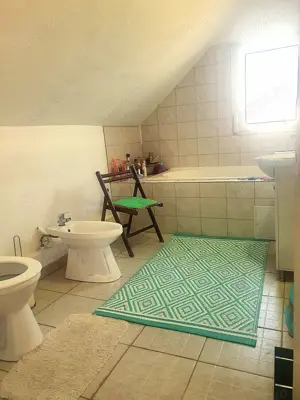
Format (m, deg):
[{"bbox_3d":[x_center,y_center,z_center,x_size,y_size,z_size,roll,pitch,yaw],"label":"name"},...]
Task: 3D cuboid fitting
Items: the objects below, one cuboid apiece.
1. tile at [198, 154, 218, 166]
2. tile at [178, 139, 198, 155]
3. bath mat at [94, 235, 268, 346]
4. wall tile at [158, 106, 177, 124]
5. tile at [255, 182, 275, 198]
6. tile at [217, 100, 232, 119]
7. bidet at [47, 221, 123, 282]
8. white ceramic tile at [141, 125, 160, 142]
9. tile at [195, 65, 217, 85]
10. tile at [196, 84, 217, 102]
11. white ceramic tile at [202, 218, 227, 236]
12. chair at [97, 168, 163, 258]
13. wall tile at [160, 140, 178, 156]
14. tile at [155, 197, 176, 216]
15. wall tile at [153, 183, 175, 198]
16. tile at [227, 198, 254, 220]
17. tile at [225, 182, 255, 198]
[{"bbox_3d":[0.708,-0.479,3.642,0.249,0.153,0.010,1,11,24],"label":"tile"},{"bbox_3d":[0.472,-0.656,3.720,0.250,0.201,0.010,1,13,24],"label":"tile"},{"bbox_3d":[0.365,0.512,2.241,0.910,0.010,1.520,1,12,24],"label":"bath mat"},{"bbox_3d":[0.219,-1.069,3.787,0.250,0.202,0.010,1,13,23],"label":"wall tile"},{"bbox_3d":[1.057,-0.084,2.667,0.248,0.138,0.010,1,12,24],"label":"tile"},{"bbox_3d":[0.866,-1.042,3.453,0.174,0.201,0.010,1,13,24],"label":"tile"},{"bbox_3d":[-0.456,0.378,2.258,0.590,0.380,0.350,1,12,24],"label":"bidet"},{"bbox_3d":[0.000,-0.860,3.879,0.251,0.202,0.010,1,11,24],"label":"white ceramic tile"},{"bbox_3d":[0.642,-1.438,3.459,0.250,0.201,0.010,1,13,24],"label":"tile"},{"bbox_3d":[0.667,-1.260,3.545,0.250,0.202,0.010,1,13,23],"label":"tile"},{"bbox_3d":[0.629,0.266,2.959,0.254,0.187,0.010,1,11,24],"label":"white ceramic tile"},{"bbox_3d":[-0.180,0.069,2.809,0.515,0.745,0.475,5,14,40],"label":"chair"},{"bbox_3d":[0.241,-0.659,3.813,0.249,0.202,0.010,1,11,24],"label":"wall tile"},{"bbox_3d":[0.155,0.071,3.108,0.248,0.200,0.010,1,12,24],"label":"tile"},{"bbox_3d":[0.141,-0.102,3.100,0.254,0.146,0.010,1,11,24],"label":"wall tile"},{"bbox_3d":[0.840,0.080,2.801,0.248,0.200,0.010,1,12,24],"label":"tile"},{"bbox_3d":[0.836,-0.092,2.789,0.254,0.146,0.010,1,11,24],"label":"tile"}]

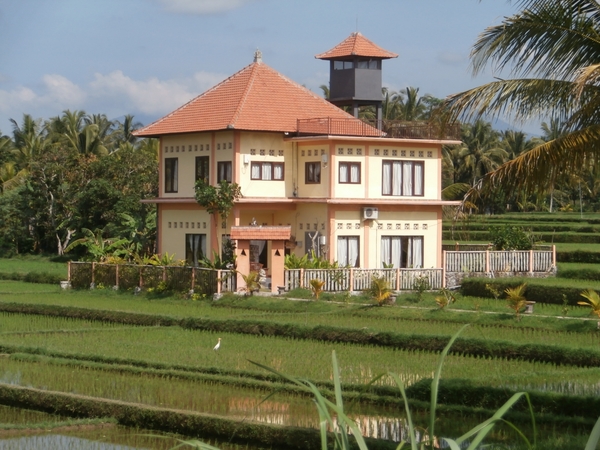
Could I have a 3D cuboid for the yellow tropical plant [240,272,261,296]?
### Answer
[{"bbox_3d":[-2.246,2.654,86.500,0.920,1.180,0.920,0,0,-36],"label":"yellow tropical plant"}]

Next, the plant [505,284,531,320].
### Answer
[{"bbox_3d":[7.792,2.776,68.300,0.950,1.290,0.950,1,0,0],"label":"plant"}]

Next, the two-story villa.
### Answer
[{"bbox_3d":[-0.162,-3.565,96.910,12.400,13.200,11.700,0,0,-36],"label":"two-story villa"}]

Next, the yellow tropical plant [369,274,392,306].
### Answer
[{"bbox_3d":[3.293,2.680,78.000,0.980,1.309,0.980,1,0,0],"label":"yellow tropical plant"}]

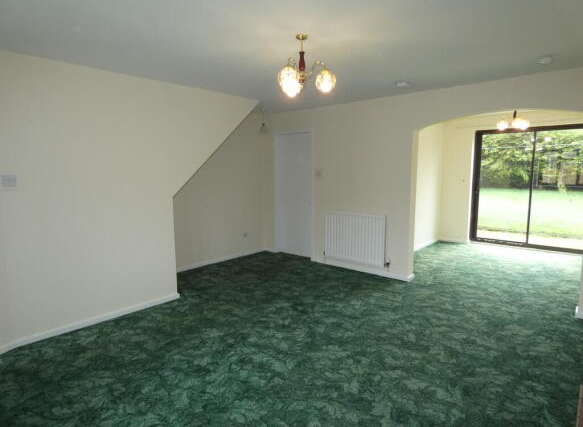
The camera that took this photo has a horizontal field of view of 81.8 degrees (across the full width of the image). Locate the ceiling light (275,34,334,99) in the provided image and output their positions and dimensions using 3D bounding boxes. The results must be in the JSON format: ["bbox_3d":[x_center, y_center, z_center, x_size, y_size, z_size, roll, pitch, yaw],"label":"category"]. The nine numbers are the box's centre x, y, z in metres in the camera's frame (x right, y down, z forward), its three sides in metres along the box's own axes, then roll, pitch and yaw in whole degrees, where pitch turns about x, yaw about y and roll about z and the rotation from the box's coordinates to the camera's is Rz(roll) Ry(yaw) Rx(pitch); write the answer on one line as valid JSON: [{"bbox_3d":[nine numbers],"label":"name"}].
[{"bbox_3d":[0.108,-1.028,2.358,0.420,0.400,0.420,0,7,0],"label":"ceiling light"}]

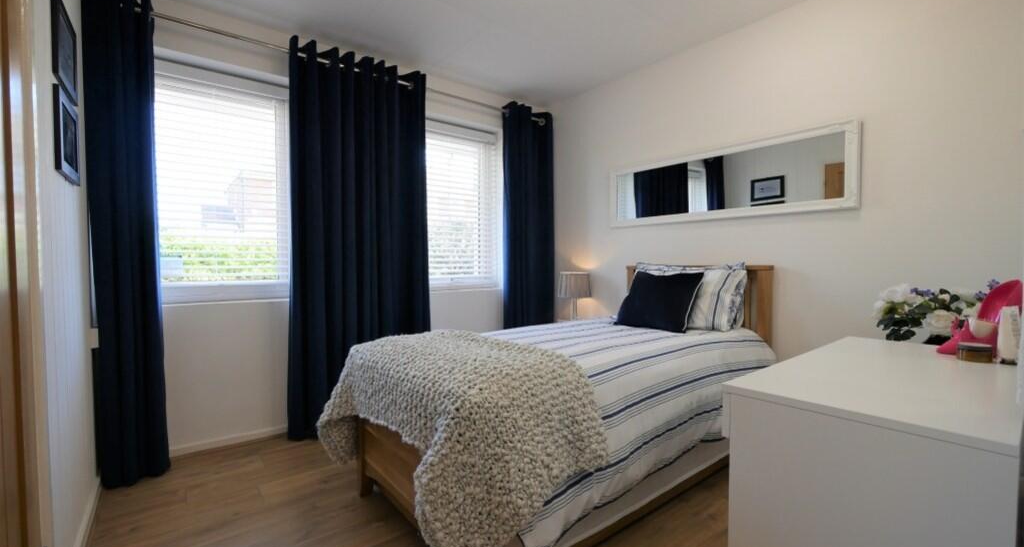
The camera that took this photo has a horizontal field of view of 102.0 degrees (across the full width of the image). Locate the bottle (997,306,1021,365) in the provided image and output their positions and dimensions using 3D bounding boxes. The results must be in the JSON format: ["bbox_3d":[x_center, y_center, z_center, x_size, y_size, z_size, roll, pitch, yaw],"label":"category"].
[{"bbox_3d":[1.314,0.164,1.096,0.043,0.157,0.037,1,2,30],"label":"bottle"}]

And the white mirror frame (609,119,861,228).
[{"bbox_3d":[1.317,-0.585,2.765,0.038,0.469,1.558,-2,2,-40],"label":"white mirror frame"}]

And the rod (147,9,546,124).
[{"bbox_3d":[-0.791,-1.329,2.856,2.720,0.029,0.030,-2,2,-37],"label":"rod"}]

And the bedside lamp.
[{"bbox_3d":[0.514,0.198,3.355,0.251,0.419,0.247,0,2,0],"label":"bedside lamp"}]

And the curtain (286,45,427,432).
[{"bbox_3d":[-0.967,-0.207,2.730,0.903,2.362,0.142,-2,2,-37],"label":"curtain"}]

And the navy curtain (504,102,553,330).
[{"bbox_3d":[0.152,-0.234,3.568,0.539,2.352,0.142,-2,2,-37],"label":"navy curtain"}]

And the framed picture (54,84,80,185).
[{"bbox_3d":[-1.564,-0.469,1.458,0.021,0.277,0.380,-2,2,-40],"label":"framed picture"}]

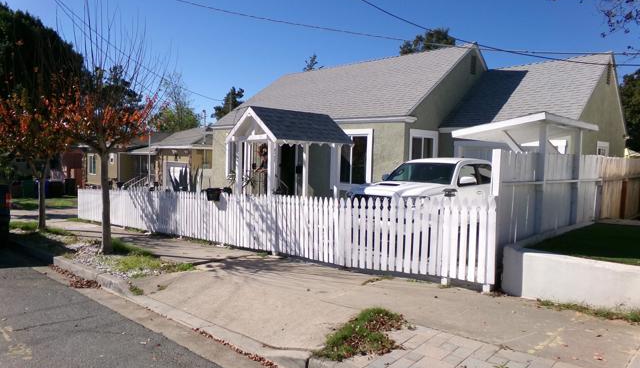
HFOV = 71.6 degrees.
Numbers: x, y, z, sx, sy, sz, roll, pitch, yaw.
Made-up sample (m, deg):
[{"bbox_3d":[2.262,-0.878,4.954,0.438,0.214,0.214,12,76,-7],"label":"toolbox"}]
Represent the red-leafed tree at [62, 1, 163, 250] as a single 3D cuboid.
[{"bbox_3d":[-4.076,-1.038,8.765,2.050,4.833,2.050,4,4,42],"label":"red-leafed tree"}]

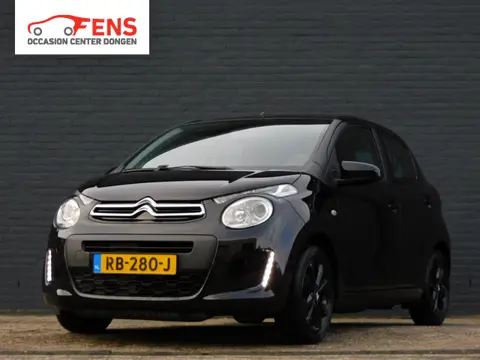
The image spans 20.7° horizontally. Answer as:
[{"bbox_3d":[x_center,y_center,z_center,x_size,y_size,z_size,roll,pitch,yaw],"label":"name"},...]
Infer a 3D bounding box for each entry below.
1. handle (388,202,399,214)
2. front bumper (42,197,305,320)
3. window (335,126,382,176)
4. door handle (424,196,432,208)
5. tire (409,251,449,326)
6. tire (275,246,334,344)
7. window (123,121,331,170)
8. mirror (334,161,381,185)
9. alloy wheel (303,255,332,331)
[{"bbox_3d":[1.003,0.186,8.644,0.050,0.065,0.190,-1,-4,26],"label":"handle"},{"bbox_3d":[-0.471,0.433,7.400,1.580,0.640,0.520,-1,-4,26],"label":"front bumper"},{"bbox_3d":[0.721,-0.198,8.368,0.070,0.380,0.870,-24,-13,23],"label":"window"},{"bbox_3d":[1.324,0.159,9.328,0.050,0.065,0.185,-1,-4,26],"label":"door handle"},{"bbox_3d":[1.376,0.774,9.598,0.170,0.574,0.574,-1,-4,26],"label":"tire"},{"bbox_3d":[0.366,0.642,7.492,0.175,0.574,0.574,-1,-4,26],"label":"tire"},{"bbox_3d":[-0.062,-0.239,8.273,1.260,0.130,0.770,-1,25,26],"label":"window"},{"bbox_3d":[0.706,-0.041,7.926,0.230,0.140,0.170,-1,-4,26],"label":"mirror"},{"bbox_3d":[0.377,0.642,7.486,0.150,0.410,0.410,-1,-4,26],"label":"alloy wheel"}]

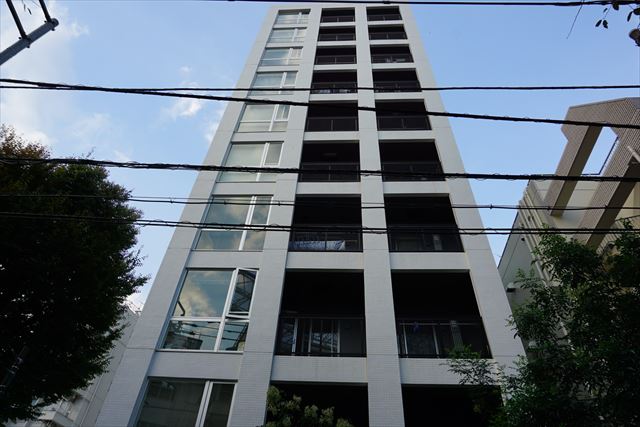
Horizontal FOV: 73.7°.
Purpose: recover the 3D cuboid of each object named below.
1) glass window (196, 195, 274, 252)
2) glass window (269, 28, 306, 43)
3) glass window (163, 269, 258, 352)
[{"bbox_3d":[-2.564,0.303,13.333,1.981,2.448,0.120,0,-47,4],"label":"glass window"},{"bbox_3d":[-1.797,-10.222,24.701,1.981,2.448,0.120,0,-47,4],"label":"glass window"},{"bbox_3d":[-2.721,2.442,11.001,1.981,2.448,0.150,0,-47,4],"label":"glass window"}]

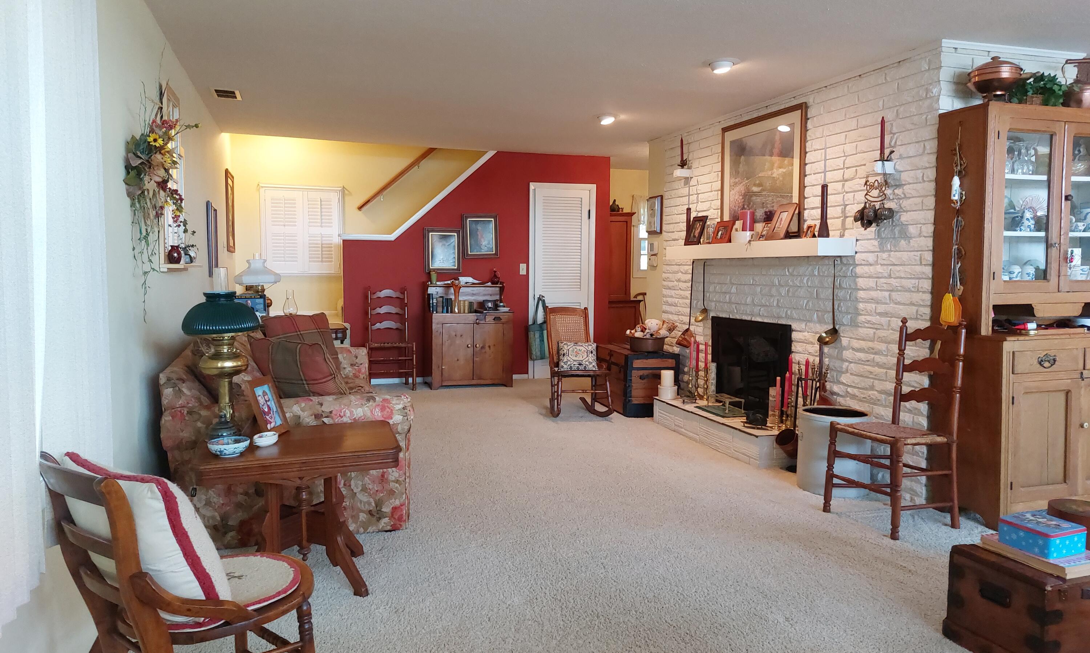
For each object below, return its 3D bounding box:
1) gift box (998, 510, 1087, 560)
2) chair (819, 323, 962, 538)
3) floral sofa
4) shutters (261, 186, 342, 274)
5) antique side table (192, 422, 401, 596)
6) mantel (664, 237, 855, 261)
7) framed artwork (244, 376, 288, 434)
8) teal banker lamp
[{"bbox_3d":[1.603,0.673,2.433,0.179,0.069,0.167,-2,5,-22],"label":"gift box"},{"bbox_3d":[1.694,0.454,3.632,0.462,0.984,0.452,-2,5,-21],"label":"chair"},{"bbox_3d":[-1.422,0.466,4.255,1.030,0.810,2.100,-1,5,-19],"label":"floral sofa"},{"bbox_3d":[-2.691,-1.052,8.397,0.855,0.945,0.070,-1,5,-19],"label":"shutters"},{"bbox_3d":[-0.907,0.705,2.860,0.680,0.550,0.520,-1,5,-19],"label":"antique side table"},{"bbox_3d":[1.370,-0.520,5.189,0.251,0.105,1.857,-1,5,-18],"label":"mantel"},{"bbox_3d":[-1.114,0.328,3.016,0.032,0.237,0.196,-17,3,8],"label":"framed artwork"},{"bbox_3d":[-1.207,0.143,2.831,0.270,0.575,0.270,-1,5,-19],"label":"teal banker lamp"}]

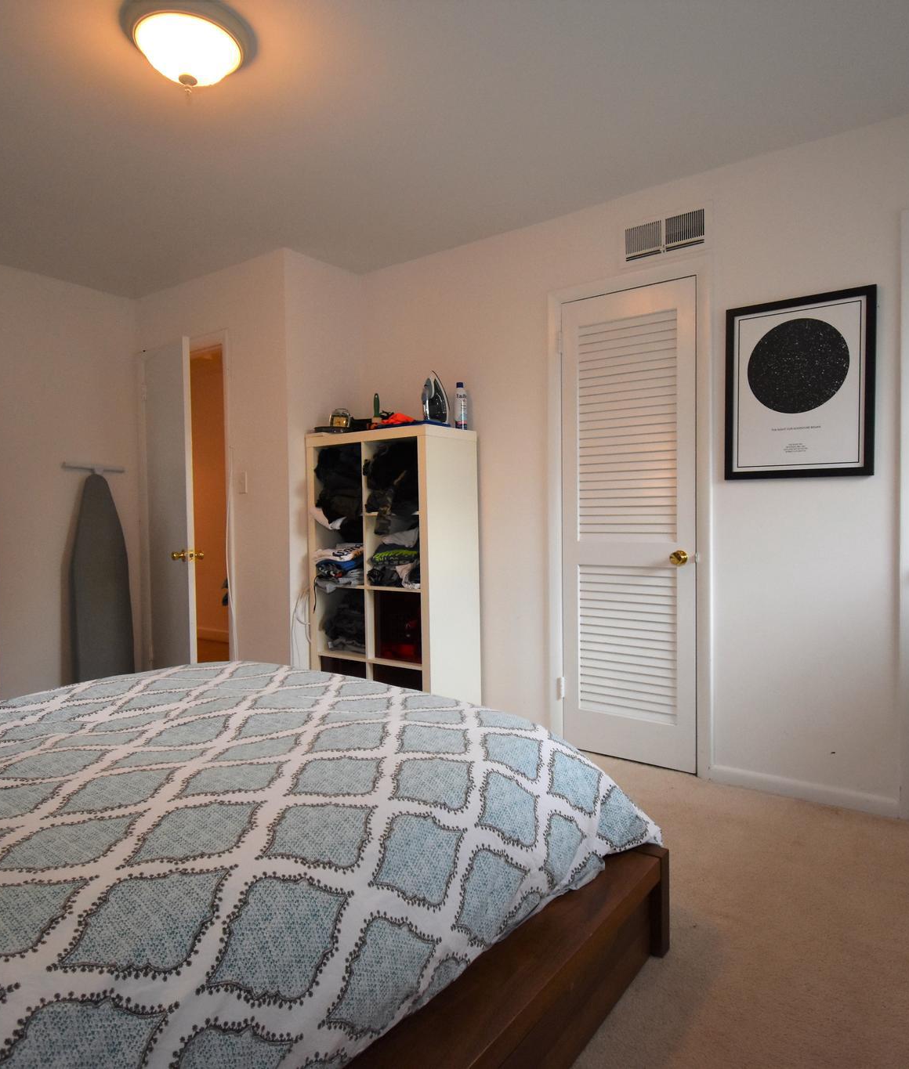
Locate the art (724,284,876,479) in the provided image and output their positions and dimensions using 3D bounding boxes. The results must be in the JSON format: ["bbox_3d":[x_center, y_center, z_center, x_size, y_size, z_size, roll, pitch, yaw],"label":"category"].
[{"bbox_3d":[1.283,-0.550,2.509,0.503,0.674,0.027,0,1,35],"label":"art"}]

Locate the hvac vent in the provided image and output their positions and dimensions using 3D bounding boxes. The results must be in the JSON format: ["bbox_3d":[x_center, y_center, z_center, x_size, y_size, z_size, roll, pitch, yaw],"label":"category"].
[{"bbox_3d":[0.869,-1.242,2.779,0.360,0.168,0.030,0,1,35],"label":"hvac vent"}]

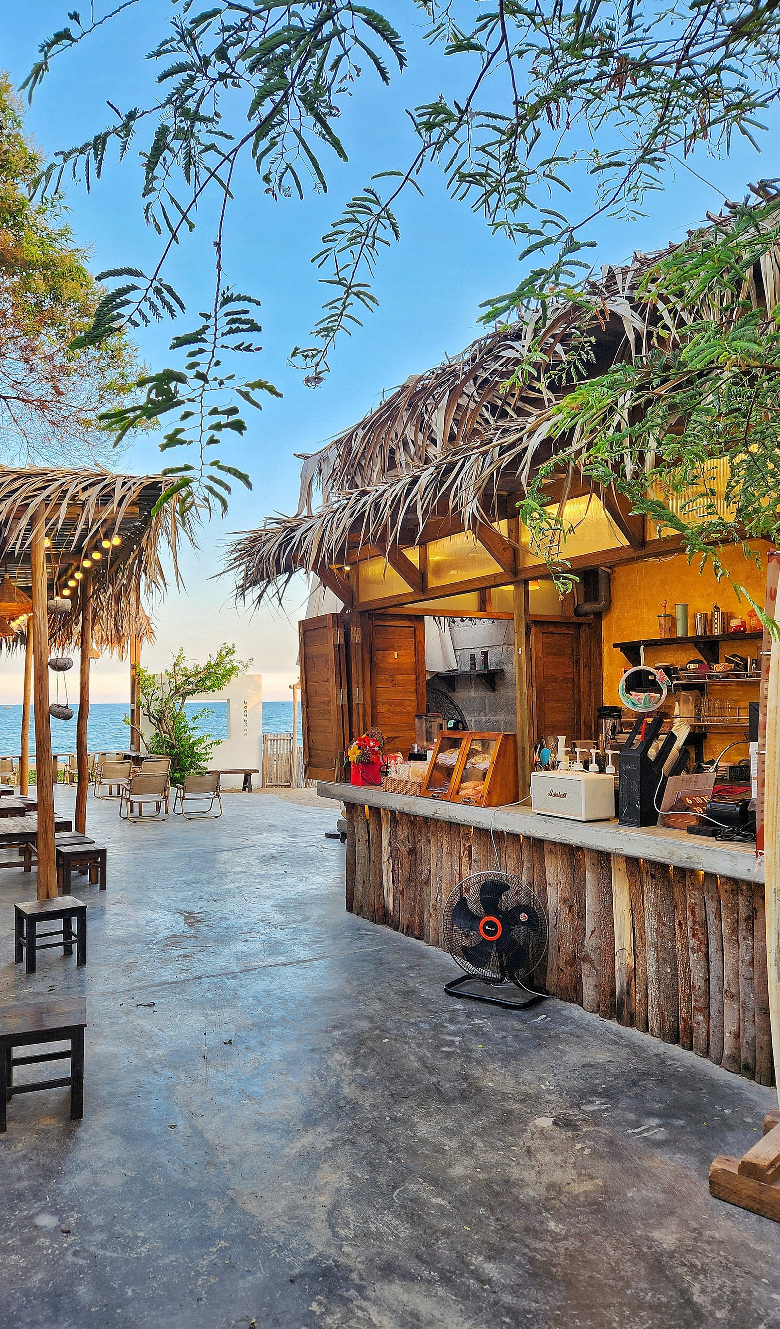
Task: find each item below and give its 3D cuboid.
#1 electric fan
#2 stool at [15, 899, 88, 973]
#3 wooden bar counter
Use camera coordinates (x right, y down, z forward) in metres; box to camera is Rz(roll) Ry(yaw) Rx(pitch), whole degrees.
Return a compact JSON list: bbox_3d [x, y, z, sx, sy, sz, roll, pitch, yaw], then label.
[{"bbox_3d":[0.521,1.317,4.372,0.510,0.580,0.320,-2,-3,36],"label":"electric fan"},{"bbox_3d":[-1.768,1.410,4.608,0.289,0.297,0.270,1,-3,-35],"label":"stool"},{"bbox_3d":[0.703,1.191,4.816,0.600,0.865,3.800,1,-3,-30],"label":"wooden bar counter"}]

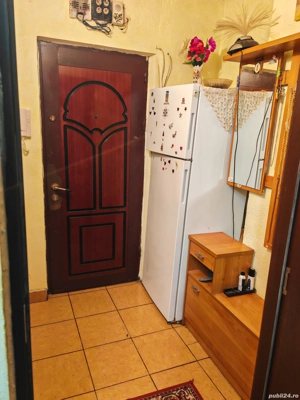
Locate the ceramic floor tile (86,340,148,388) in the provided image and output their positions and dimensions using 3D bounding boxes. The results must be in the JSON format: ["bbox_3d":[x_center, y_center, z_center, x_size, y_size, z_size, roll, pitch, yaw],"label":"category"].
[{"bbox_3d":[-0.221,1.020,1.966,0.330,0.010,0.341,-3,16,-22],"label":"ceramic floor tile"}]

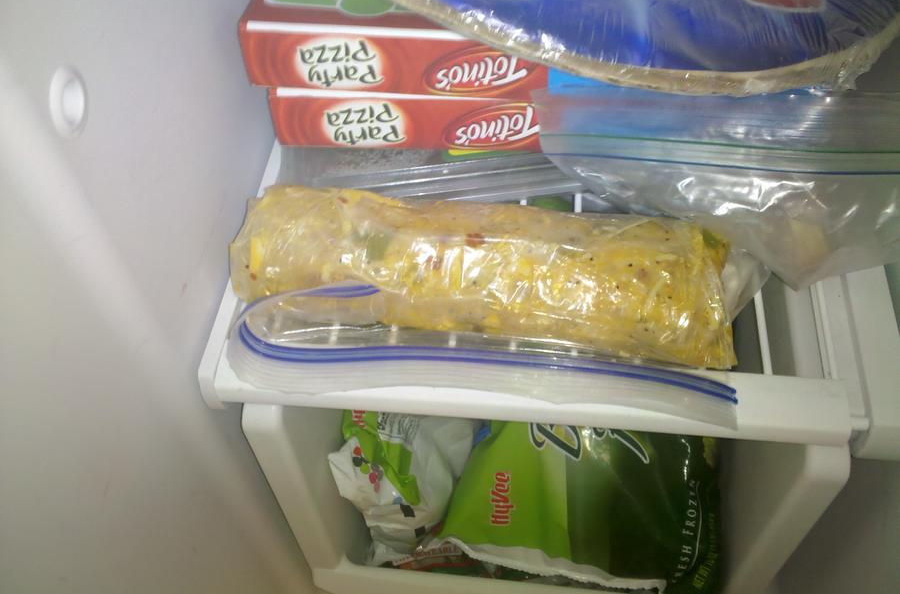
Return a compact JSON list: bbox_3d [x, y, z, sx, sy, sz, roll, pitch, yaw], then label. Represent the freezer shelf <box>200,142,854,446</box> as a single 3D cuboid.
[{"bbox_3d":[0.055,-0.106,0.515,0.335,0.030,0.400,3,57,8],"label":"freezer shelf"}]

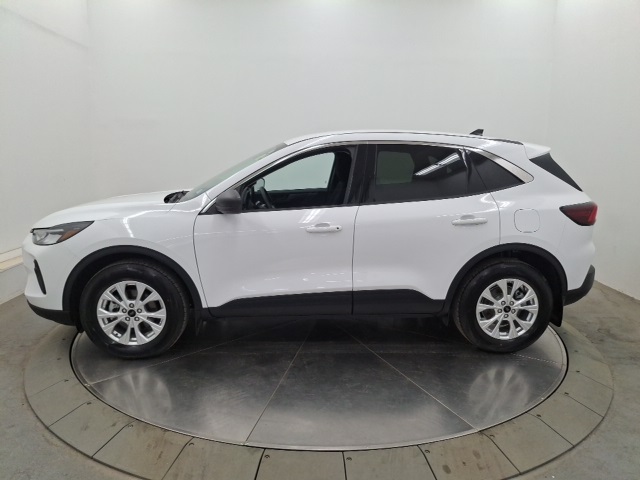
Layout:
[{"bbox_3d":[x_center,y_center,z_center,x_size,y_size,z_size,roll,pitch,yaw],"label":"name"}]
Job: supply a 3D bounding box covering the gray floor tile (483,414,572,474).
[{"bbox_3d":[1.094,1.071,2.466,0.455,0.020,0.325,-5,11,-30],"label":"gray floor tile"}]

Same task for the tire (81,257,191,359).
[{"bbox_3d":[-1.319,0.489,3.327,0.720,0.715,0.230,0,10,-4],"label":"tire"}]

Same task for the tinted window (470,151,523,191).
[{"bbox_3d":[1.301,-0.511,3.399,0.440,0.327,0.040,-1,-12,-10],"label":"tinted window"}]

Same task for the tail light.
[{"bbox_3d":[1.915,-0.203,3.462,0.350,0.180,0.220,0,10,-4],"label":"tail light"}]

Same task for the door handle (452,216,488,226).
[{"bbox_3d":[1.060,-0.131,3.259,0.255,0.060,0.055,-1,10,-7],"label":"door handle"}]

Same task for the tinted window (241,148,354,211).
[{"bbox_3d":[-0.169,-0.434,3.304,0.834,0.482,0.050,0,-13,-2],"label":"tinted window"}]

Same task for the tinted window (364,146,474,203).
[{"bbox_3d":[0.733,-0.481,3.356,0.836,0.453,0.050,0,-12,-6],"label":"tinted window"}]

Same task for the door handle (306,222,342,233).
[{"bbox_3d":[0.032,-0.077,3.189,0.250,0.060,0.055,0,10,-4],"label":"door handle"}]

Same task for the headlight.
[{"bbox_3d":[-1.827,-0.062,3.283,0.520,0.185,0.430,-2,10,-14],"label":"headlight"}]

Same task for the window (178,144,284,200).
[{"bbox_3d":[-0.697,-0.597,3.986,0.920,0.110,1.420,-28,10,1],"label":"window"}]

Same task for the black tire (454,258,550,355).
[{"bbox_3d":[1.384,0.494,3.518,0.720,0.715,0.230,0,10,-4],"label":"black tire"}]

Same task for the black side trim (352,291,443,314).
[{"bbox_3d":[0.574,0.452,3.367,0.670,0.195,0.060,0,10,-4],"label":"black side trim"}]

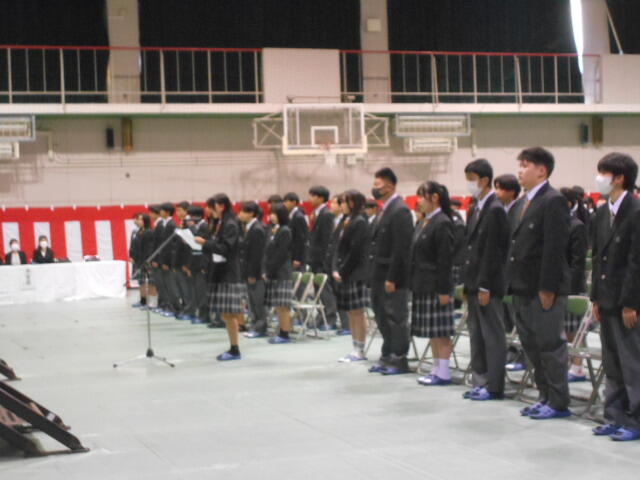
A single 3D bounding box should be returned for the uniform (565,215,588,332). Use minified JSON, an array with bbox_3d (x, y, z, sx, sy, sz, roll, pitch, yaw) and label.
[{"bbox_3d":[1.971,0.255,9.680,0.280,0.950,0.420,-2,1,-19],"label":"uniform"}]

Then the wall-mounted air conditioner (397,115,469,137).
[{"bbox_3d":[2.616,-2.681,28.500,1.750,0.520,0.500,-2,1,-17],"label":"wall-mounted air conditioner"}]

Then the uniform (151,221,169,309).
[{"bbox_3d":[-2.508,0.364,19.250,0.280,1.400,0.440,-2,1,-19],"label":"uniform"}]

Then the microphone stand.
[{"bbox_3d":[-1.675,0.552,11.750,0.600,1.280,0.540,-2,1,-19],"label":"microphone stand"}]

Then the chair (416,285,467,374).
[{"bbox_3d":[1.085,0.742,10.265,0.480,0.770,0.460,-2,1,-19],"label":"chair"}]

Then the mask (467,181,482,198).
[{"bbox_3d":[1.110,-0.373,8.740,0.085,0.120,0.125,-2,1,-19],"label":"mask"}]

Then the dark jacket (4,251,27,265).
[{"bbox_3d":[-5.807,0.450,23.303,0.420,0.500,0.280,-2,1,-17],"label":"dark jacket"}]

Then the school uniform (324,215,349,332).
[{"bbox_3d":[0.229,0.369,14.300,0.290,1.330,0.440,-2,1,-17],"label":"school uniform"}]

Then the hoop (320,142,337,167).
[{"bbox_3d":[0.196,-1.818,25.950,0.450,0.500,0.480,-2,1,0],"label":"hoop"}]

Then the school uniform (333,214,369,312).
[{"bbox_3d":[0.290,0.220,11.400,0.300,0.920,0.430,-2,1,-17],"label":"school uniform"}]

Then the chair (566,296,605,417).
[{"bbox_3d":[1.781,0.739,8.200,0.480,0.780,0.460,-2,1,-19],"label":"chair"}]

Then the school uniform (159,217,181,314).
[{"bbox_3d":[-2.262,0.356,18.400,0.280,1.430,0.440,-2,1,-19],"label":"school uniform"}]

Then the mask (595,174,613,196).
[{"bbox_3d":[1.629,-0.313,7.000,0.090,0.122,0.135,-2,1,-17],"label":"mask"}]

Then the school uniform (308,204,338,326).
[{"bbox_3d":[0.043,0.323,15.100,0.290,1.470,0.460,-2,1,-19],"label":"school uniform"}]

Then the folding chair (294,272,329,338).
[{"bbox_3d":[-0.144,0.739,13.761,0.450,0.730,0.450,-2,1,-17],"label":"folding chair"}]

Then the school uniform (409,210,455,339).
[{"bbox_3d":[0.892,0.274,9.720,0.290,1.000,0.440,-2,1,-19],"label":"school uniform"}]

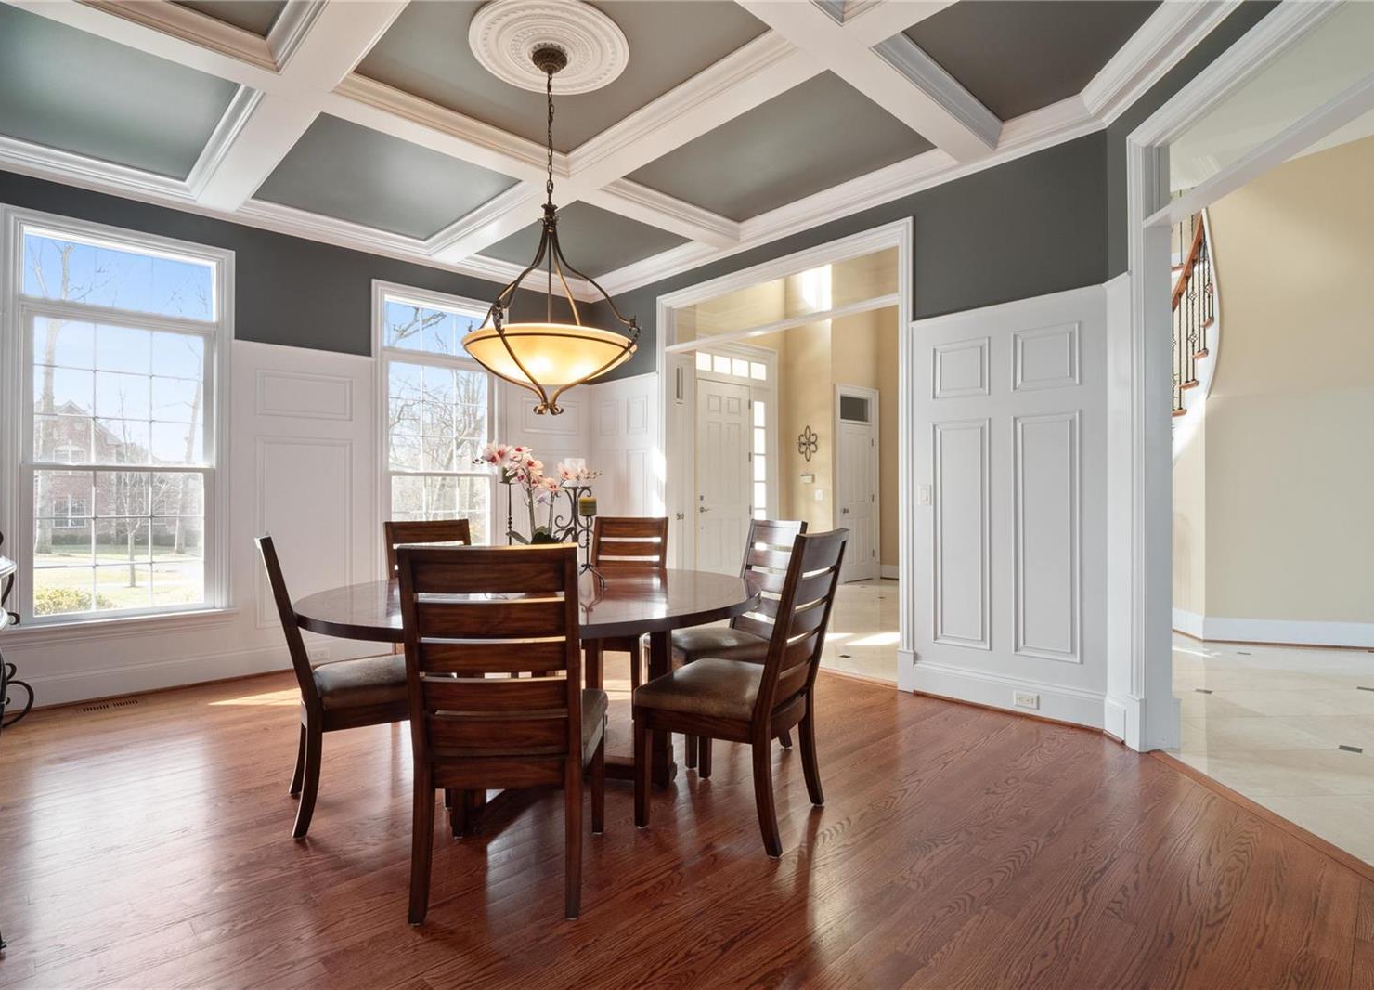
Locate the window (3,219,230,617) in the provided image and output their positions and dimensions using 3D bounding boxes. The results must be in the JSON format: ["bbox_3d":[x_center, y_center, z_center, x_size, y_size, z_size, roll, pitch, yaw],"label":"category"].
[{"bbox_3d":[-3.311,-0.421,3.905,1.075,2.305,0.110,0,-1,-41],"label":"window"}]

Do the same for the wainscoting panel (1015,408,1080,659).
[{"bbox_3d":[1.809,0.204,3.313,0.318,1.224,0.030,-1,-1,44],"label":"wainscoting panel"}]

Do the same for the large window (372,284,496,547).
[{"bbox_3d":[-1.881,-0.423,5.138,1.059,2.305,0.120,0,-1,-41],"label":"large window"}]

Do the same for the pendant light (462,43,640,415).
[{"bbox_3d":[-0.590,-1.128,2.820,0.745,1.570,0.745,0,0,0],"label":"pendant light"}]

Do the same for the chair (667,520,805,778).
[{"bbox_3d":[0.185,0.642,3.117,0.630,1.010,0.505,0,0,-24],"label":"chair"}]

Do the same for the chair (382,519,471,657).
[{"bbox_3d":[-1.266,0.656,3.497,0.505,1.010,0.630,0,-1,-39],"label":"chair"}]

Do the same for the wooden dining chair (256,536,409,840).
[{"bbox_3d":[-1.250,0.648,2.487,0.630,1.010,0.505,0,-1,-34],"label":"wooden dining chair"}]

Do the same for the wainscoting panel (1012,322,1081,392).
[{"bbox_3d":[1.806,-0.691,3.316,0.310,0.313,0.030,-1,-1,44],"label":"wainscoting panel"}]

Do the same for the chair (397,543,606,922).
[{"bbox_3d":[-0.524,0.639,1.967,0.505,1.010,0.630,0,0,-4],"label":"chair"}]

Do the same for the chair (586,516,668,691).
[{"bbox_3d":[-0.412,0.651,3.731,0.505,1.010,0.630,0,0,15],"label":"chair"}]

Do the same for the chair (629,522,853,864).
[{"bbox_3d":[0.209,0.636,2.355,0.630,1.010,0.505,-1,0,30],"label":"chair"}]

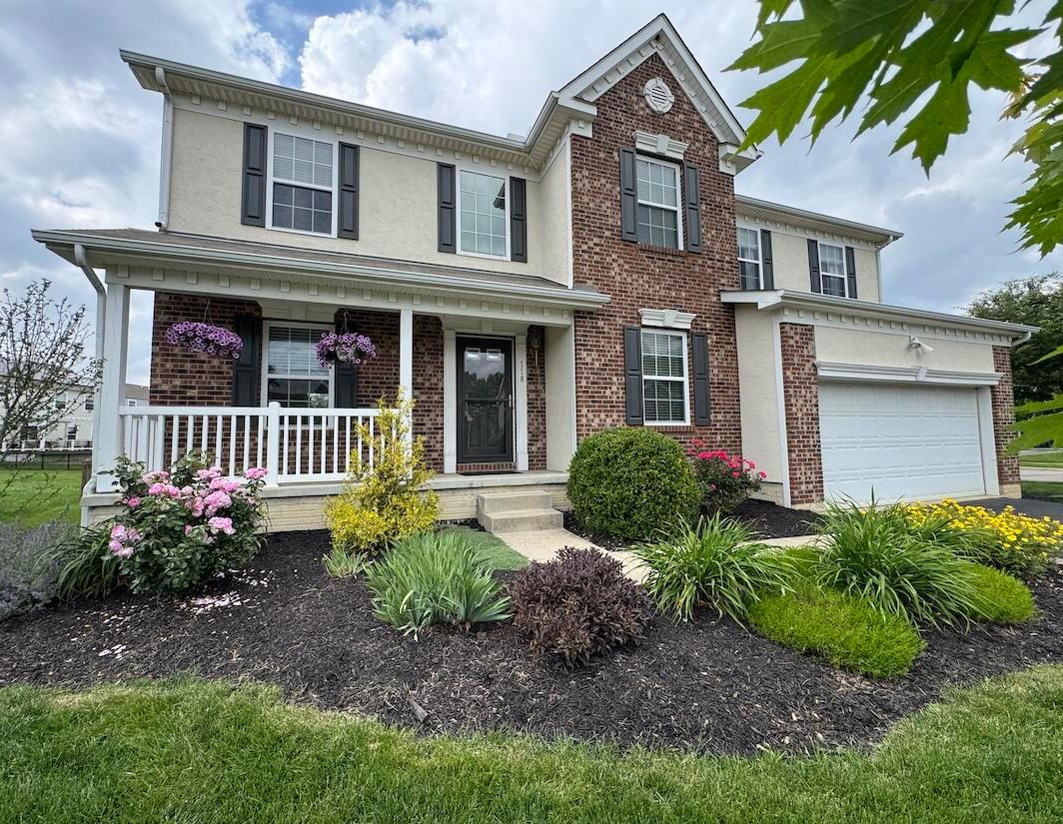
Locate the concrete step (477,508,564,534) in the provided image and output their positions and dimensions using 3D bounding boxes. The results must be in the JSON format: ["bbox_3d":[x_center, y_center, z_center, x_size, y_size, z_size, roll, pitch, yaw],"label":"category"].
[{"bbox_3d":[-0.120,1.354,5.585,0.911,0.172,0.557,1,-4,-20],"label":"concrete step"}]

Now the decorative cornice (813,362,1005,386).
[{"bbox_3d":[6.894,-0.658,7.872,5.020,0.253,0.152,1,-4,-20],"label":"decorative cornice"}]

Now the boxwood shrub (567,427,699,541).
[{"bbox_3d":[1.268,0.837,5.503,1.560,1.250,1.520,-1,-3,0],"label":"boxwood shrub"}]

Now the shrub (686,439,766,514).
[{"bbox_3d":[2.858,1.007,6.573,1.093,0.982,1.012,1,-4,-20],"label":"shrub"}]

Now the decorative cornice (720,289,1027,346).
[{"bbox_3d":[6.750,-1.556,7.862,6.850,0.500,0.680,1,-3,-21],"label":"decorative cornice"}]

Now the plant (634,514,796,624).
[{"bbox_3d":[1.337,1.102,3.285,1.063,0.607,1.012,1,-4,-20],"label":"plant"}]

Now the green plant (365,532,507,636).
[{"bbox_3d":[-0.618,1.104,3.030,0.931,0.546,0.911,1,-4,-20],"label":"green plant"}]

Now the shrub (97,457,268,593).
[{"bbox_3d":[-2.985,0.903,3.878,1.160,1.060,1.100,1,-3,-21],"label":"shrub"}]

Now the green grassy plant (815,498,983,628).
[{"bbox_3d":[2.655,1.073,3.307,1.032,0.729,1.032,1,-4,-20],"label":"green grassy plant"}]

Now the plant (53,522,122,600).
[{"bbox_3d":[-3.514,1.170,3.606,0.600,0.510,0.600,1,-3,-21],"label":"plant"}]

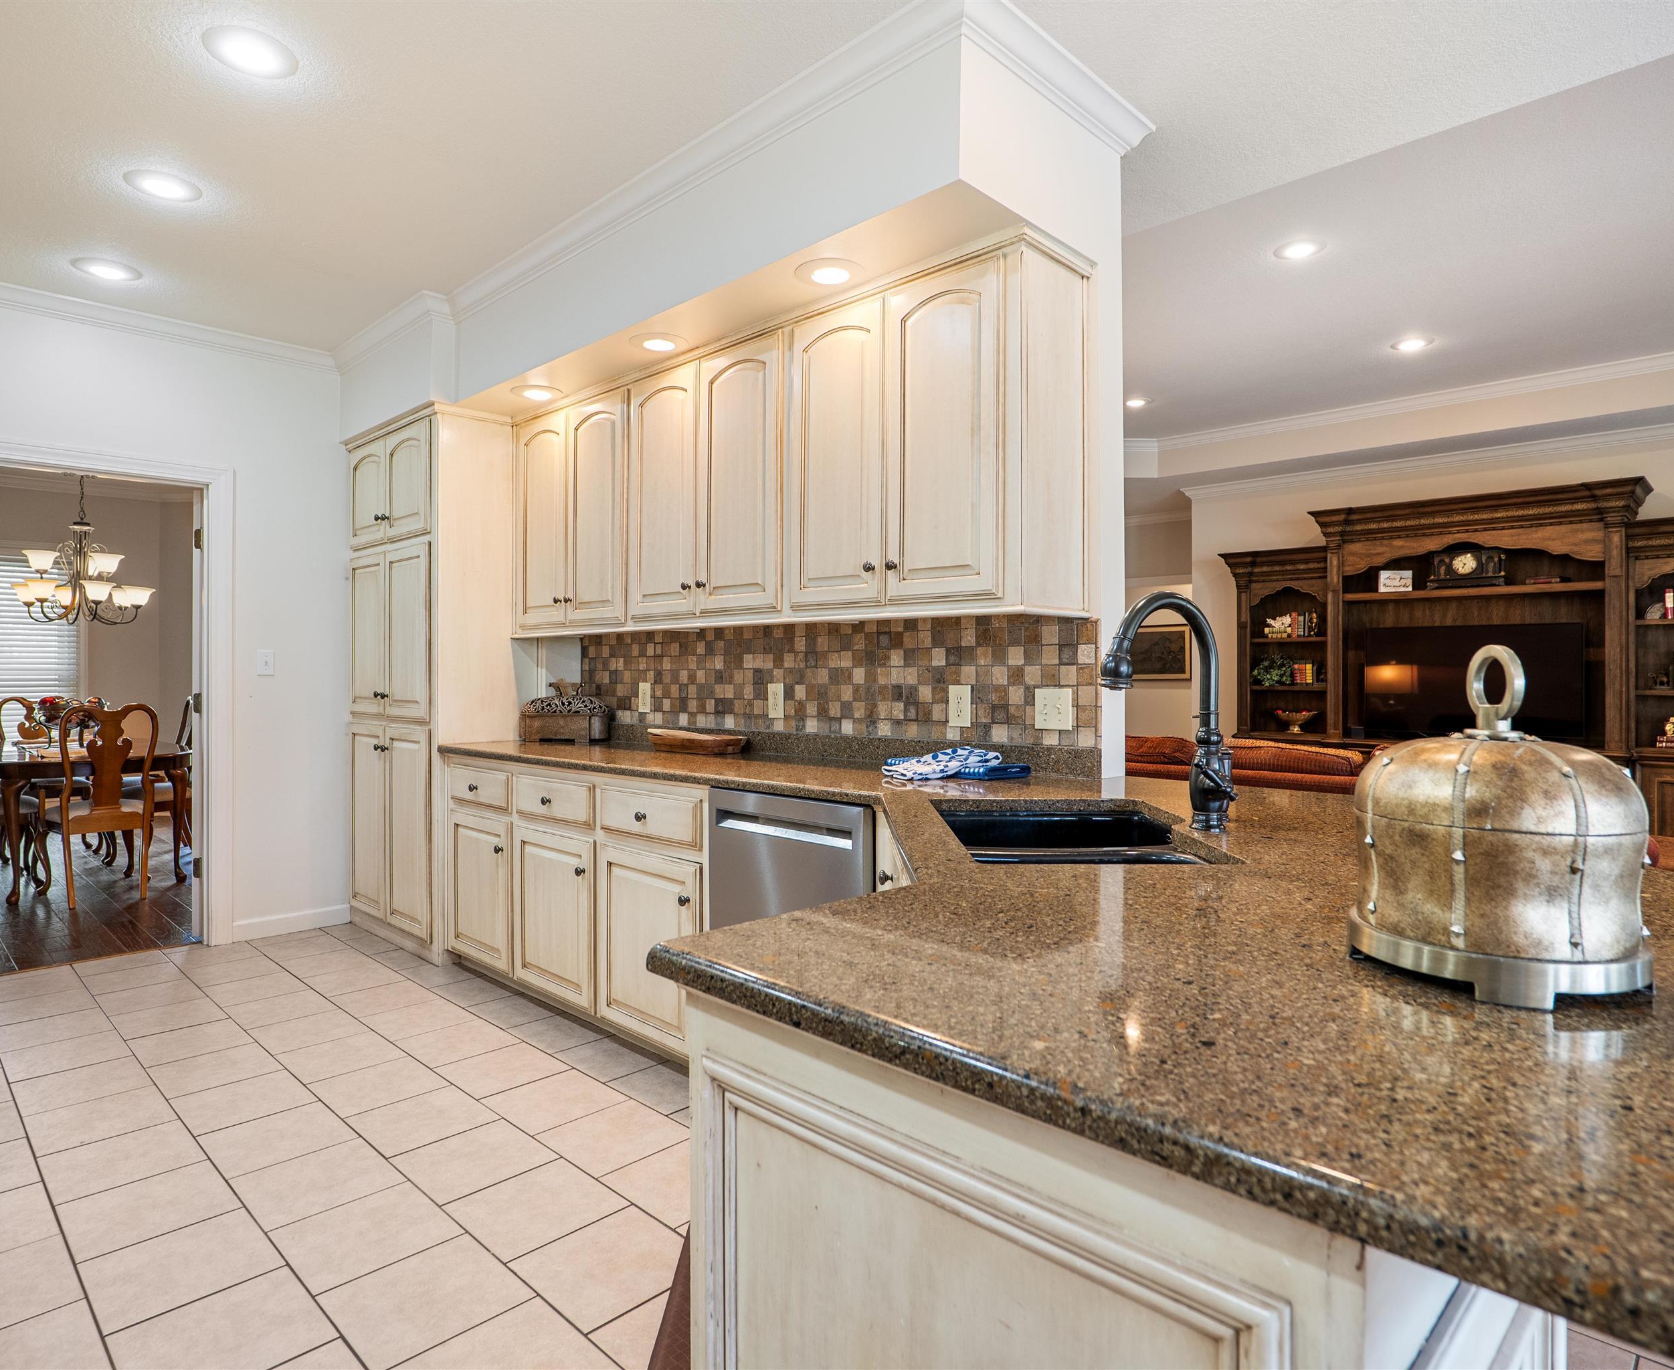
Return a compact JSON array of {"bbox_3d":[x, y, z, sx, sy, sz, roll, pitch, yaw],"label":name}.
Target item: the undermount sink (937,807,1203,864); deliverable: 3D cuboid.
[{"bbox_3d":[0.475,0.405,1.860,0.510,0.210,0.800,0,0,-1],"label":"undermount sink"}]

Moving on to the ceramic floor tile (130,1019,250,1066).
[{"bbox_3d":[-2.113,1.174,2.991,0.298,0.010,0.298,0,0,45],"label":"ceramic floor tile"}]

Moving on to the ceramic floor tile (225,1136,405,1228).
[{"bbox_3d":[-1.227,1.179,2.163,0.298,0.010,0.298,0,0,45],"label":"ceramic floor tile"}]

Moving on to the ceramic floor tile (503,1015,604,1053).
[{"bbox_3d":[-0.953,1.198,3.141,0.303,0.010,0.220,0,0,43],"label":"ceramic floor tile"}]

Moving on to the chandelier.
[{"bbox_3d":[-4.721,-0.895,5.708,0.690,1.040,0.690,0,0,43],"label":"chandelier"}]

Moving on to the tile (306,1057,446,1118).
[{"bbox_3d":[-1.343,1.180,2.676,0.297,0.010,0.293,0,0,43],"label":"tile"}]

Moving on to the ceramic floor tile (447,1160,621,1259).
[{"bbox_3d":[-0.690,1.204,2.102,0.303,0.010,0.296,0,0,43],"label":"ceramic floor tile"}]

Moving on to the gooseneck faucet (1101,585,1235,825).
[{"bbox_3d":[0.595,0.045,1.616,0.270,0.415,0.090,0,0,-26],"label":"gooseneck faucet"}]

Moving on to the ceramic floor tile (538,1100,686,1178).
[{"bbox_3d":[-0.575,1.180,2.384,0.300,0.010,0.300,0,0,44],"label":"ceramic floor tile"}]

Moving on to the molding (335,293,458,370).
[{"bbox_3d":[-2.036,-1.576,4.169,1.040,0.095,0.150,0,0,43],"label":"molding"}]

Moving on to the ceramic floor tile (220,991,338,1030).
[{"bbox_3d":[-2.008,1.175,3.299,0.300,0.010,0.300,0,0,44],"label":"ceramic floor tile"}]

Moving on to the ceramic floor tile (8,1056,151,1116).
[{"bbox_3d":[-2.255,1.199,2.730,0.303,0.010,0.296,0,0,43],"label":"ceramic floor tile"}]

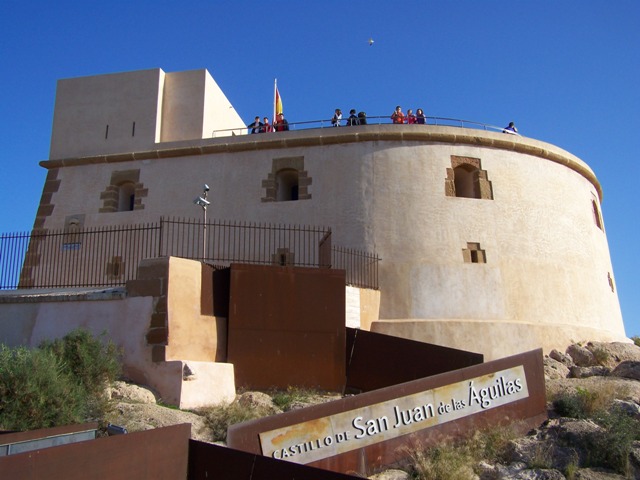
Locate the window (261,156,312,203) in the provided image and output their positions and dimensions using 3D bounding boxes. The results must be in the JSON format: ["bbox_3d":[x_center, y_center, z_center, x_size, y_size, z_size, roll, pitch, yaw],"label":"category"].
[{"bbox_3d":[-1.341,-2.463,29.344,2.152,2.117,0.400,-3,-21,12],"label":"window"}]

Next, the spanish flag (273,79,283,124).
[{"bbox_3d":[-1.872,-6.100,30.944,0.480,2.200,0.300,-3,-15,12],"label":"spanish flag"}]

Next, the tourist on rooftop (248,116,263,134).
[{"bbox_3d":[-2.780,-4.677,31.071,0.600,1.700,0.380,-3,-15,12],"label":"tourist on rooftop"}]

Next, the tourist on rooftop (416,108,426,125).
[{"bbox_3d":[4.364,-4.862,30.188,0.500,1.620,0.380,2,-15,-9],"label":"tourist on rooftop"}]

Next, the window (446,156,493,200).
[{"bbox_3d":[6.121,-2.502,29.079,2.191,2.035,0.400,4,-21,-14],"label":"window"}]

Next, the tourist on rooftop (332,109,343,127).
[{"bbox_3d":[0.786,-4.876,30.340,0.500,1.680,0.380,9,-17,-32],"label":"tourist on rooftop"}]

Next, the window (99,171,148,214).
[{"bbox_3d":[-8.518,-2.077,30.822,2.319,2.070,0.400,-3,-21,12],"label":"window"}]

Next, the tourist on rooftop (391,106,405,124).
[{"bbox_3d":[3.329,-4.935,30.131,0.550,1.720,0.380,2,-15,-10],"label":"tourist on rooftop"}]

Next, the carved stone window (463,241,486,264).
[{"bbox_3d":[6.087,0.585,27.893,1.040,0.891,0.350,3,-21,-14],"label":"carved stone window"}]

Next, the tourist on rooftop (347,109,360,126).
[{"bbox_3d":[1.454,-4.849,30.217,0.520,1.660,0.380,-2,-15,8],"label":"tourist on rooftop"}]

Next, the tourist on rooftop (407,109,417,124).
[{"bbox_3d":[3.925,-4.859,30.144,0.500,1.580,0.380,2,-15,-7],"label":"tourist on rooftop"}]

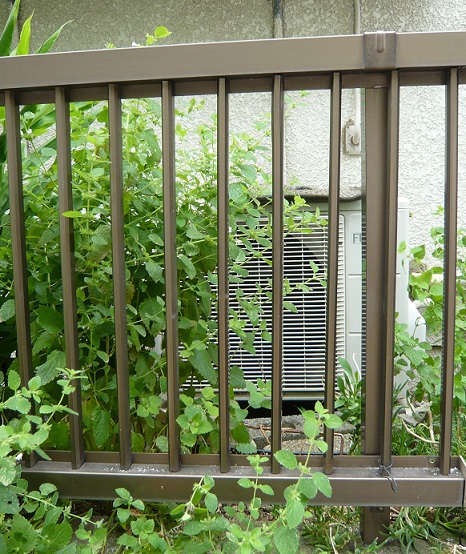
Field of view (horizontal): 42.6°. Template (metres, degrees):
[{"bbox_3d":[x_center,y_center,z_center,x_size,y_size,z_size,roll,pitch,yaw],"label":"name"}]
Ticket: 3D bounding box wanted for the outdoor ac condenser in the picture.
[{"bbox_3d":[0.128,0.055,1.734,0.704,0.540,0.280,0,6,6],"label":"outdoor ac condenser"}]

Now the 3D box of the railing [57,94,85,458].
[{"bbox_3d":[-0.328,0.014,1.206,0.021,0.773,0.028,0,6,7],"label":"railing"}]

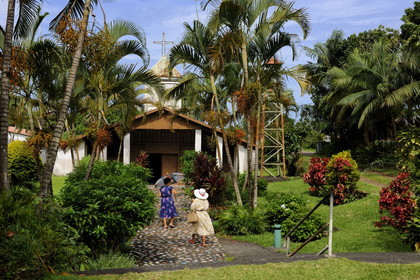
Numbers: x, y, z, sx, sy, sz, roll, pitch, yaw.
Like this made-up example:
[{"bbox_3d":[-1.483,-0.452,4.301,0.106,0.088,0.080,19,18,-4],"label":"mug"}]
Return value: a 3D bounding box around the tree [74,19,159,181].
[{"bbox_3d":[-3.730,-0.950,19.000,3.400,7.900,3.200,0,1,0],"label":"tree"}]

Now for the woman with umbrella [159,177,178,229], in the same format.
[{"bbox_3d":[-1.360,2.050,15.300,0.660,1.700,0.600,0,1,-2],"label":"woman with umbrella"}]

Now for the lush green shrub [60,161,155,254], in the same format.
[{"bbox_3d":[-2.920,1.780,13.300,2.650,2.400,2.400,0,1,0],"label":"lush green shrub"}]

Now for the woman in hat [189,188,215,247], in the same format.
[{"bbox_3d":[-0.245,2.210,13.400,0.660,1.640,0.580,0,1,-13],"label":"woman in hat"}]

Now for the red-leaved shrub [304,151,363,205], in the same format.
[{"bbox_3d":[5.800,1.650,21.800,2.700,2.500,2.300,0,1,0],"label":"red-leaved shrub"}]

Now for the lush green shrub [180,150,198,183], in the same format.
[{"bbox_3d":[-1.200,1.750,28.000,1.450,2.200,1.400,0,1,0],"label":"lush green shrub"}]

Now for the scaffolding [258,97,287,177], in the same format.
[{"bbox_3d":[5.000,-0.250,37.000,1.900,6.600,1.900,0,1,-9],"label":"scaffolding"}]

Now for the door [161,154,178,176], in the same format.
[{"bbox_3d":[-2.950,2.100,34.500,1.220,2.150,0.120,0,1,-9],"label":"door"}]

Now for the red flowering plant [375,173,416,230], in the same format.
[{"bbox_3d":[5.800,1.950,14.500,1.350,1.900,1.250,0,1,0],"label":"red flowering plant"}]

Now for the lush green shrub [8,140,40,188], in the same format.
[{"bbox_3d":[-10.300,1.550,26.000,2.100,2.700,2.000,0,1,0],"label":"lush green shrub"}]

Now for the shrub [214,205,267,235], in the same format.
[{"bbox_3d":[0.950,2.560,15.400,1.750,0.900,1.400,0,1,0],"label":"shrub"}]

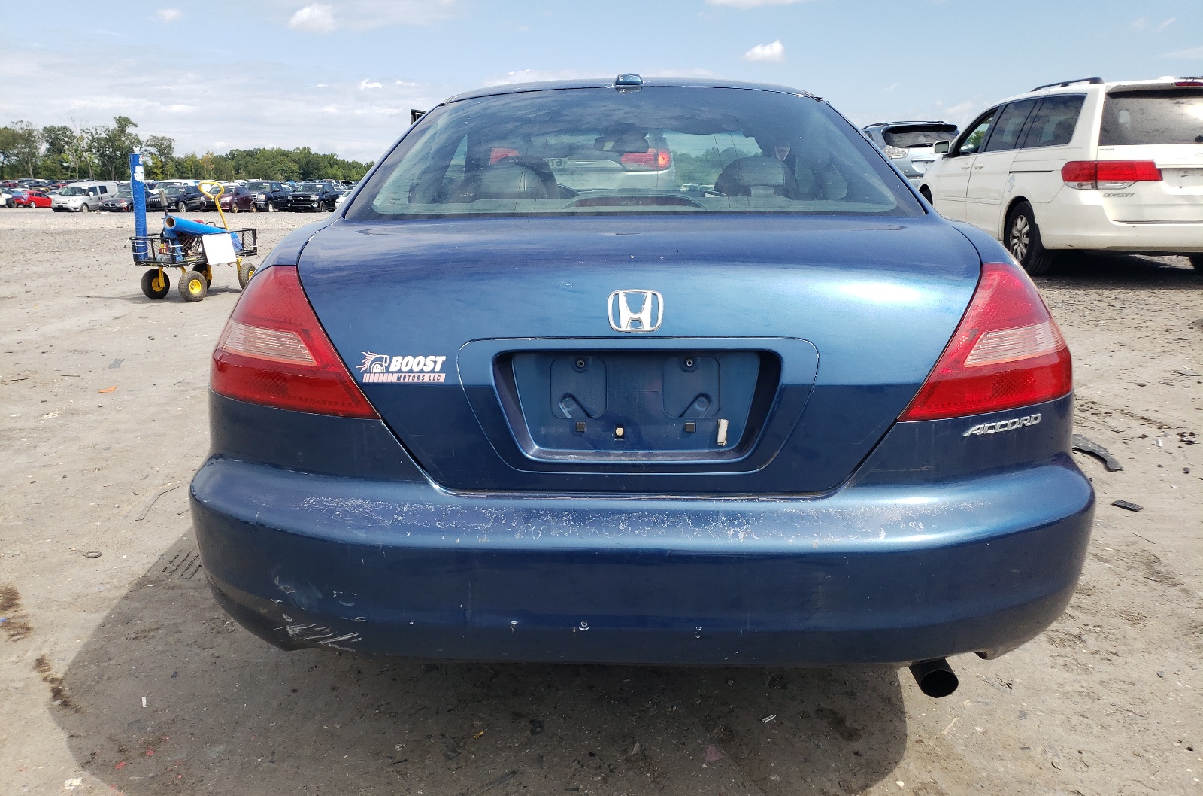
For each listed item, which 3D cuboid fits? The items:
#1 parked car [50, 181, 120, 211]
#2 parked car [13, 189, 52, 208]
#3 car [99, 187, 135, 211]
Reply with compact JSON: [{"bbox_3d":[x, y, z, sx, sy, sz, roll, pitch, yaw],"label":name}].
[{"bbox_3d":[-33.750,-13.180,59.416,1.830,1.880,4.740,0,13,1],"label":"parked car"},{"bbox_3d":[-49.300,-17.300,78.700,1.800,1.450,4.450,0,13,0],"label":"parked car"},{"bbox_3d":[-30.100,-12.620,58.000,1.810,1.430,4.630,0,13,0],"label":"car"}]

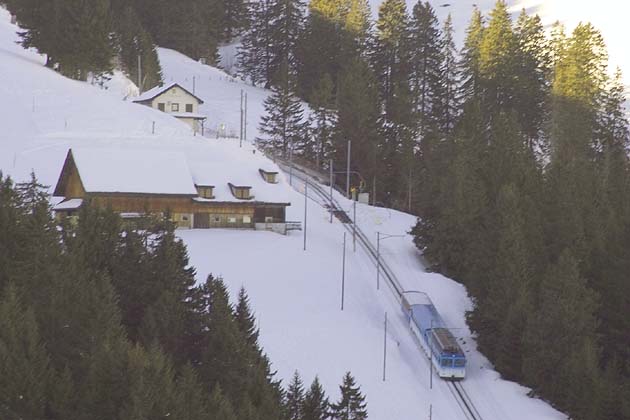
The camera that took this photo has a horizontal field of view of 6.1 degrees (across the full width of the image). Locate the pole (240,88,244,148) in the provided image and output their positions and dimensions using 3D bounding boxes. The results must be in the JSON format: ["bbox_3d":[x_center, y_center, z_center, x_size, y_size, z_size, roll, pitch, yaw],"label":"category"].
[{"bbox_3d":[-10.212,-12.958,838.000,0.280,8.300,0.280,0,-1,0],"label":"pole"}]

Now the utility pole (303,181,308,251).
[{"bbox_3d":[-1.240,0.782,802.000,0.280,9.436,0.280,1,-3,0],"label":"utility pole"}]

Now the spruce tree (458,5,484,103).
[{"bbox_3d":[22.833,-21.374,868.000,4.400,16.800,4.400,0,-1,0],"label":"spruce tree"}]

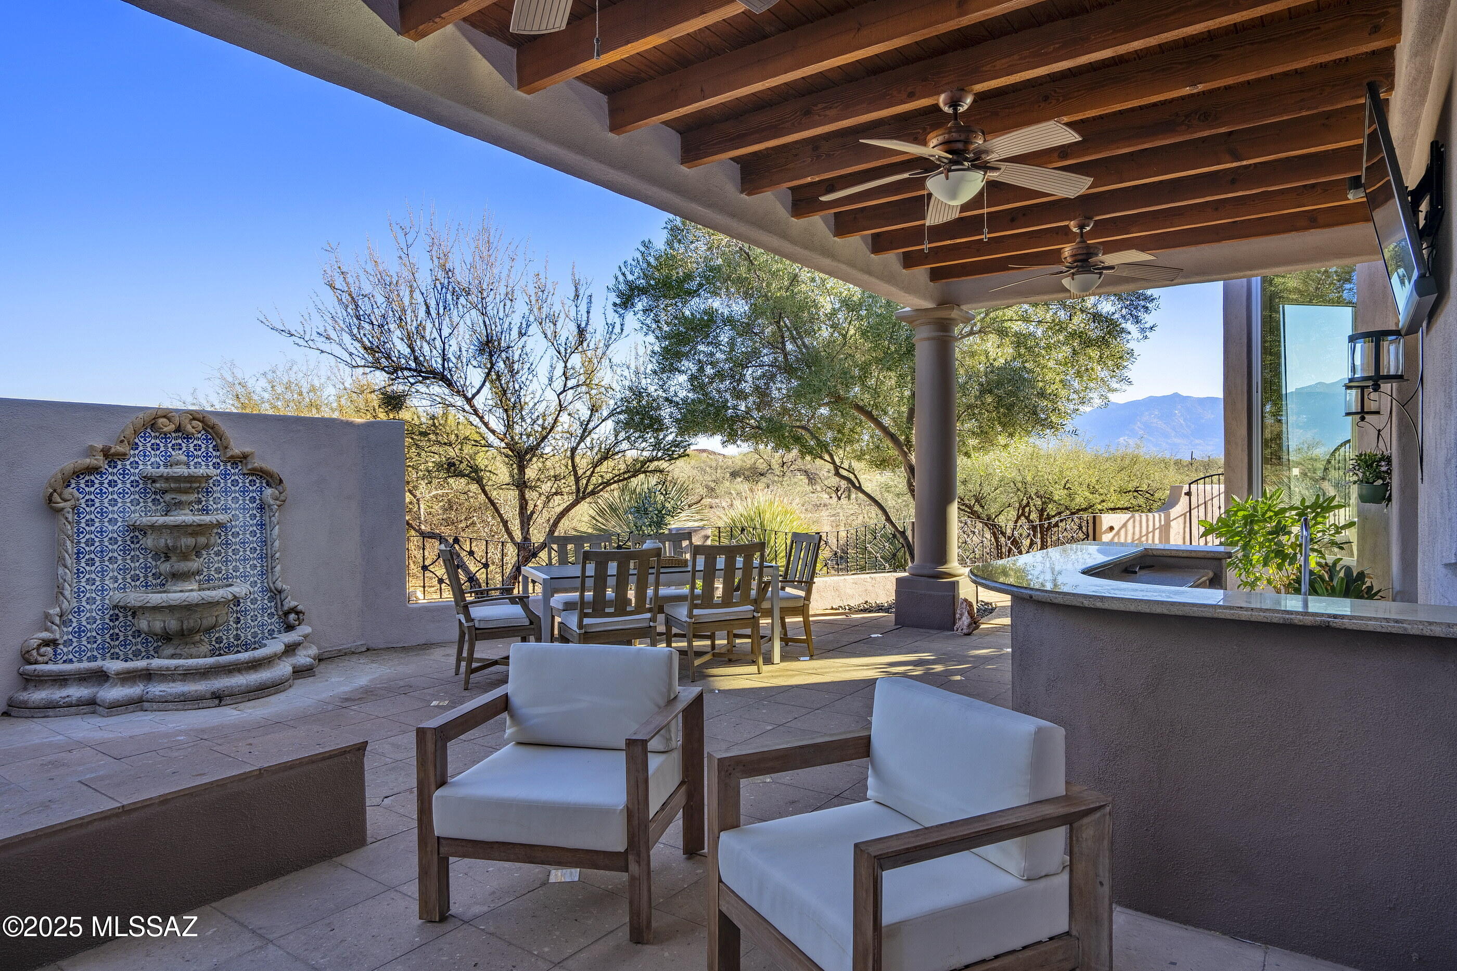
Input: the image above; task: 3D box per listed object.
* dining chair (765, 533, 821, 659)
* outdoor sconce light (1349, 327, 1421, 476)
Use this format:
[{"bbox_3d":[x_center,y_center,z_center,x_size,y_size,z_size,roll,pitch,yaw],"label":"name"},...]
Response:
[{"bbox_3d":[0.385,0.891,6.630,0.640,0.960,0.580,0,0,-23],"label":"dining chair"},{"bbox_3d":[3.336,-0.400,4.157,0.340,0.790,0.320,0,0,38],"label":"outdoor sconce light"}]

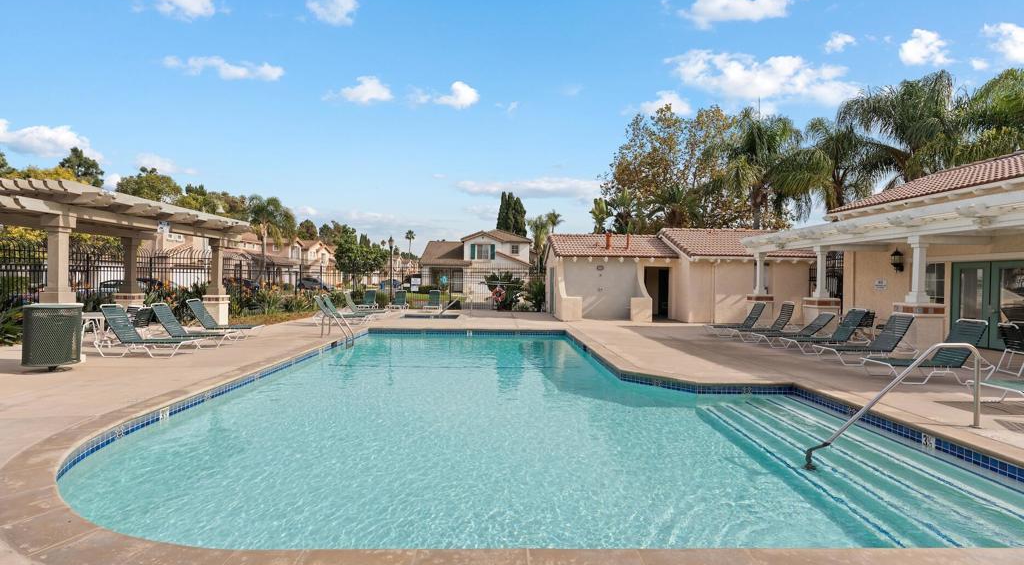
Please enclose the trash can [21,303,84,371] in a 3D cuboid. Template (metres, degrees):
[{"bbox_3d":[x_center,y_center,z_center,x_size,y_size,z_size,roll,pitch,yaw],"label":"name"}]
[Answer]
[{"bbox_3d":[-7.950,0.973,7.900,0.710,1.120,0.710,0,1,-45],"label":"trash can"}]

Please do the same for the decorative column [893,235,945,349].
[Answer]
[{"bbox_3d":[10.307,0.241,11.542,0.700,2.820,0.700,1,0,-2],"label":"decorative column"}]

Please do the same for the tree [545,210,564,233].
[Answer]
[{"bbox_3d":[7.000,-5.410,75.000,3.400,13.000,3.400,0,0,0],"label":"tree"}]

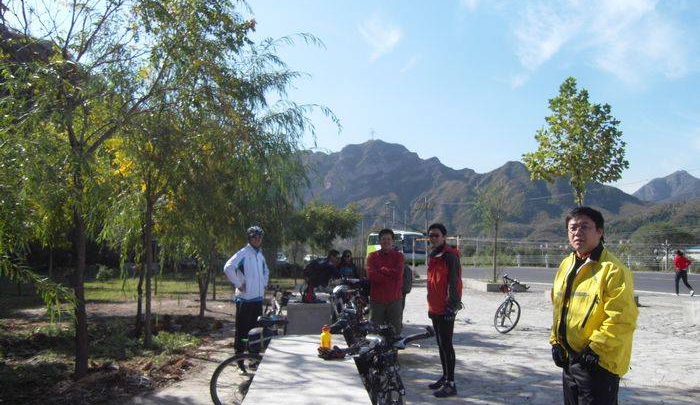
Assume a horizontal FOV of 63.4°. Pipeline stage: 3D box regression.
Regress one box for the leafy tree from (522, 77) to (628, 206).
[{"bbox_3d":[6.799,-0.507,17.070,2.900,6.752,2.800,0,-5,0],"label":"leafy tree"}]

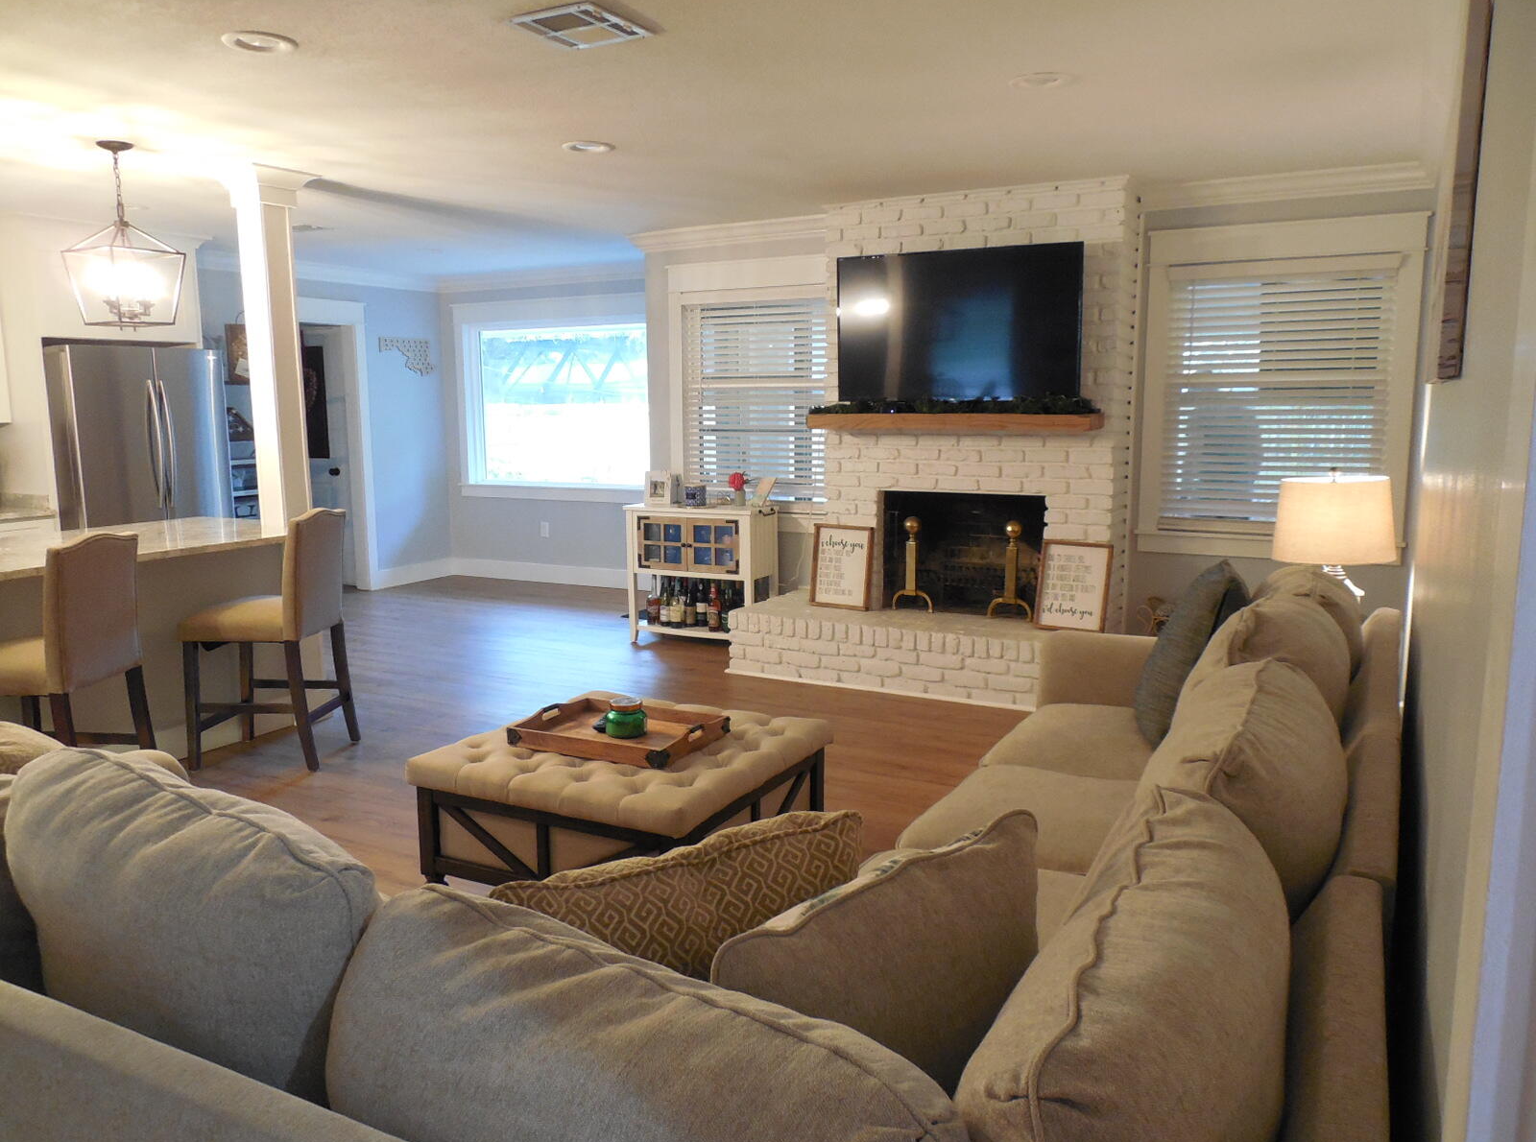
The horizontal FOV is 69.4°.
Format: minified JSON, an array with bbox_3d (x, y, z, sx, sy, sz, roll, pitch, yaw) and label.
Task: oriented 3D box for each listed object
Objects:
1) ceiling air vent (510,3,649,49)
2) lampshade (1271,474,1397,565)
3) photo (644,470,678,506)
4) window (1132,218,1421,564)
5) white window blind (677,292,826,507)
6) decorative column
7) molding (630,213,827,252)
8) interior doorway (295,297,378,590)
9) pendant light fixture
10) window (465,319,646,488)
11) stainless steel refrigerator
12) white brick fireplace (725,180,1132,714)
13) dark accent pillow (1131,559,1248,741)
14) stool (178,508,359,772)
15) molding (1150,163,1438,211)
[{"bbox_3d":[-0.503,-1.468,3.010,0.272,0.022,0.285,4,10,29],"label":"ceiling air vent"},{"bbox_3d":[1.869,-0.166,3.660,0.410,0.275,0.410,4,10,29],"label":"lampshade"},{"bbox_3d":[-0.658,-0.489,6.676,0.170,0.205,0.030,4,10,29],"label":"photo"},{"bbox_3d":[2.356,-0.823,5.175,1.170,1.540,0.100,4,10,29],"label":"window"},{"bbox_3d":[-0.074,-0.997,6.526,0.980,1.200,0.100,4,10,29],"label":"white window blind"},{"bbox_3d":[-2.211,-0.992,4.970,0.330,1.514,0.330,4,10,29],"label":"decorative column"},{"bbox_3d":[-0.208,-1.917,6.338,1.440,0.102,0.120,4,10,28],"label":"molding"},{"bbox_3d":[-3.345,-0.882,8.213,0.160,2.220,0.970,4,10,29],"label":"interior doorway"},{"bbox_3d":[-2.426,-1.255,4.182,0.305,0.682,0.305,4,10,28],"label":"pendant light fixture"},{"bbox_3d":[-1.577,-1.287,8.660,1.980,1.280,0.120,4,10,29],"label":"window"},{"bbox_3d":[-3.792,-0.411,6.589,0.760,1.770,0.910,4,10,29],"label":"stainless steel refrigerator"},{"bbox_3d":[0.783,-0.637,5.696,1.980,2.440,0.720,4,10,28],"label":"white brick fireplace"},{"bbox_3d":[1.198,0.234,3.114,0.170,0.490,0.460,23,18,23],"label":"dark accent pillow"},{"bbox_3d":[-2.082,0.280,4.626,0.540,1.020,0.460,0,9,4],"label":"stool"},{"bbox_3d":[2.312,-1.724,5.011,1.230,0.102,0.120,4,10,28],"label":"molding"}]

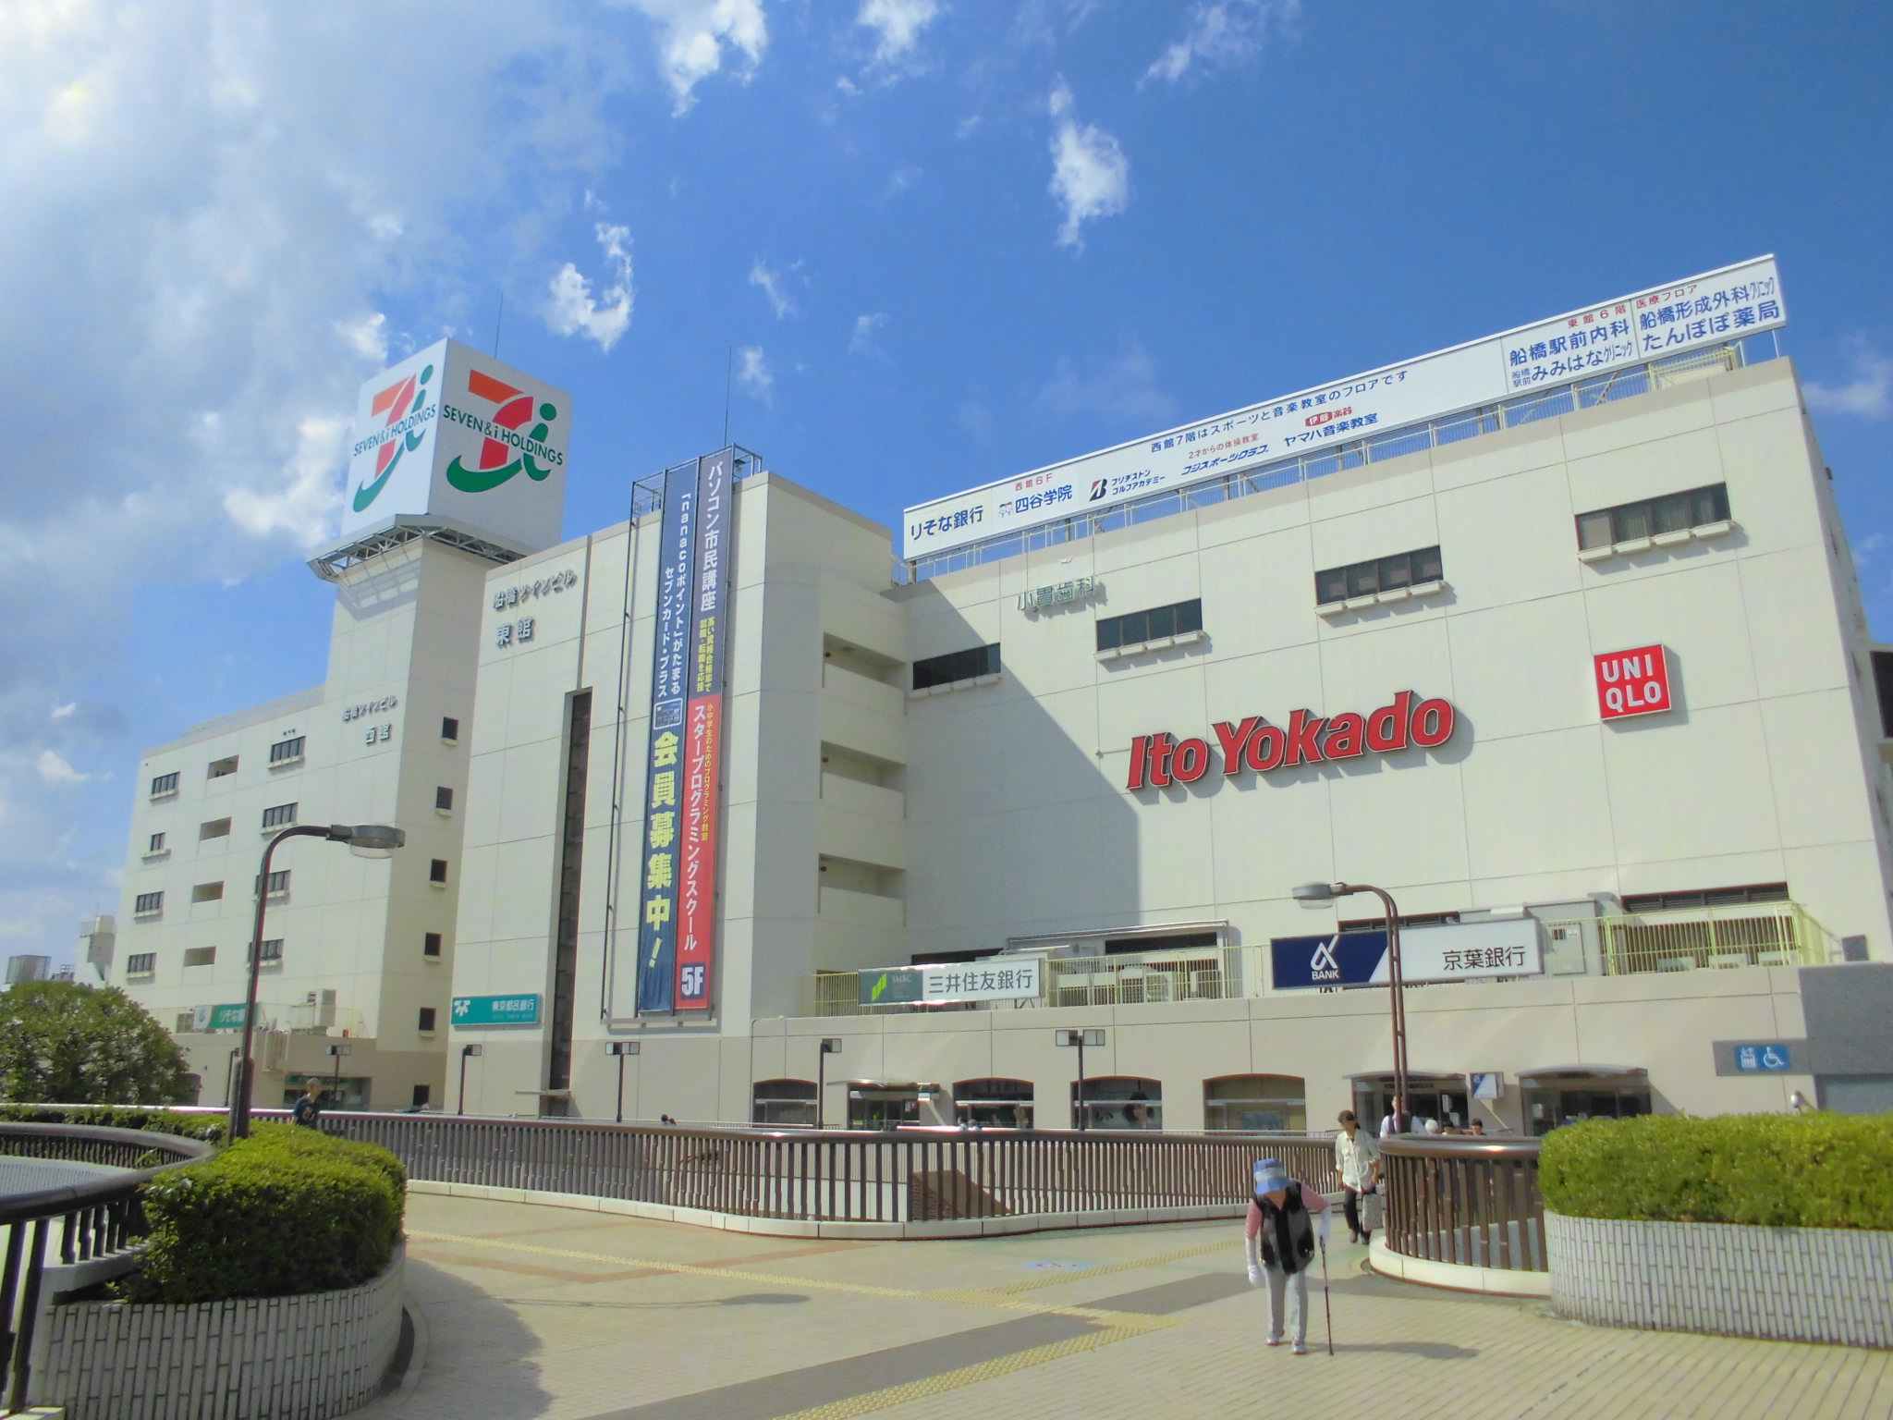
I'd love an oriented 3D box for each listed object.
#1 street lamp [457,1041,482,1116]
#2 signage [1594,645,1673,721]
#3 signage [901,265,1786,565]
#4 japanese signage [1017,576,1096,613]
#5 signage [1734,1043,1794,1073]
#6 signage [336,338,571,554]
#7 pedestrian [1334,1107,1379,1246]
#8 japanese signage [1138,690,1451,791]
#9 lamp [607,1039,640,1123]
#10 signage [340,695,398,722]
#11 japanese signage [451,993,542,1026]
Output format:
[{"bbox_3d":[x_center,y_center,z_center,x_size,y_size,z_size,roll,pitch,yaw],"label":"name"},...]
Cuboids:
[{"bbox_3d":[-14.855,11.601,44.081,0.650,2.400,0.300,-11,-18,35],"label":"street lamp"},{"bbox_3d":[19.052,-0.713,39.404,1.815,1.895,0.350,-11,-18,35],"label":"signage"},{"bbox_3d":[10.925,-9.313,48.561,31.372,2.265,0.500,-11,-18,35],"label":"signage"},{"bbox_3d":[4.117,-4.166,52.005,3.397,0.711,0.250,-11,-18,35],"label":"japanese signage"},{"bbox_3d":[17.459,7.440,30.419,1.075,0.553,0.100,-11,-18,35],"label":"signage"},{"bbox_3d":[-30.197,-14.681,88.070,9.345,11.542,9.475,-11,-18,35],"label":"signage"},{"bbox_3d":[4.926,5.577,16.967,0.520,1.580,0.400,-9,-17,30],"label":"pedestrian"},{"bbox_3d":[10.718,0.890,45.286,11.051,1.935,0.400,-11,-18,35],"label":"japanese signage"},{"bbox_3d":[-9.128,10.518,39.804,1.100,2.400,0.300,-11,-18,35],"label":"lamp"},{"bbox_3d":[-32.264,-0.106,79.660,5.556,0.864,0.200,-11,-18,35],"label":"signage"},{"bbox_3d":[-17.836,11.936,56.560,5.717,1.090,0.300,-11,-18,35],"label":"japanese signage"}]

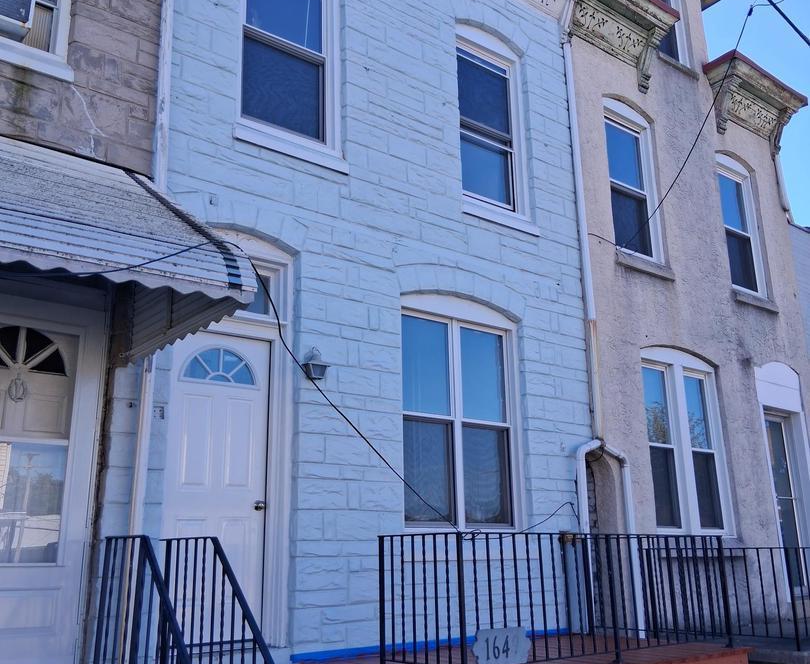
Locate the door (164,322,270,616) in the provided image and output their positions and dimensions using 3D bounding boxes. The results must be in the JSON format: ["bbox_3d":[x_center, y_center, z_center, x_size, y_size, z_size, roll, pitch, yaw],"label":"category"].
[{"bbox_3d":[-1.270,1.007,5.442,0.762,2.037,0.060,10,-19,-36],"label":"door"}]

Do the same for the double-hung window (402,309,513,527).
[{"bbox_3d":[0.441,0.727,6.689,1.230,1.735,0.115,10,-19,-36],"label":"double-hung window"}]

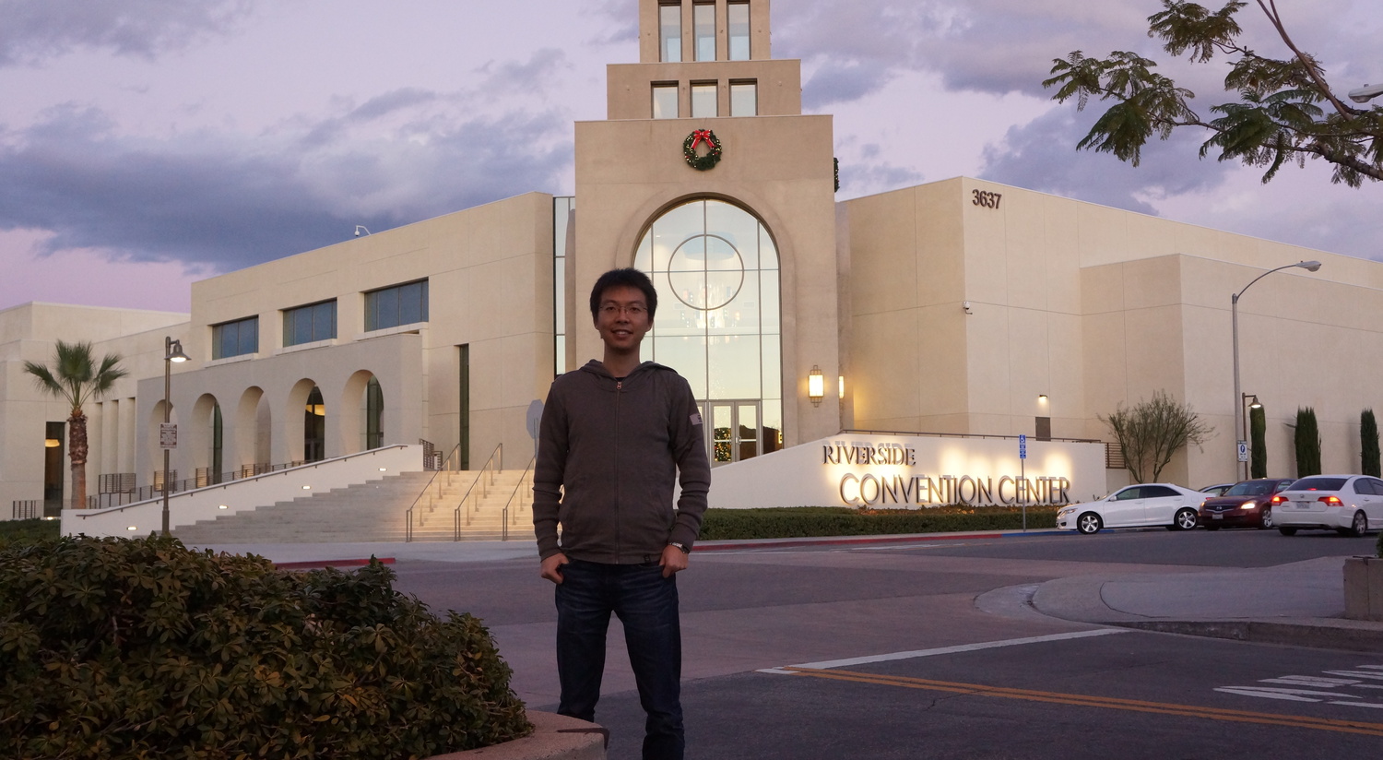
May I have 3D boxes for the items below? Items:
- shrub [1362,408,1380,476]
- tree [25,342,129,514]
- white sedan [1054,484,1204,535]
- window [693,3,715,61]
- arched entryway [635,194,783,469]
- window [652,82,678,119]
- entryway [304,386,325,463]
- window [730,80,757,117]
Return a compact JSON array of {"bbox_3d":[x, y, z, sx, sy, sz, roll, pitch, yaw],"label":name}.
[{"bbox_3d":[30.631,3.646,69.248,0.900,4.760,0.900,3,-6,-42],"label":"shrub"},{"bbox_3d":[-23.642,2.029,59.083,4.000,7.083,4.000,3,-6,-42],"label":"tree"},{"bbox_3d":[13.302,3.826,45.941,4.810,1.460,1.820,-1,-5,7],"label":"white sedan"},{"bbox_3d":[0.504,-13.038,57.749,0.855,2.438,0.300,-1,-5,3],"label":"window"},{"bbox_3d":[0.683,-1.842,58.883,5.640,10.300,0.350,-1,-5,3],"label":"arched entryway"},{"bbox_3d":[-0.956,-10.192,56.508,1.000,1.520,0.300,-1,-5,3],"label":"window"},{"bbox_3d":[-17.400,2.532,72.259,0.700,4.796,2.196,3,-6,-42],"label":"entryway"},{"bbox_3d":[2.025,-10.872,59.728,1.080,1.620,0.250,-1,-5,3],"label":"window"}]

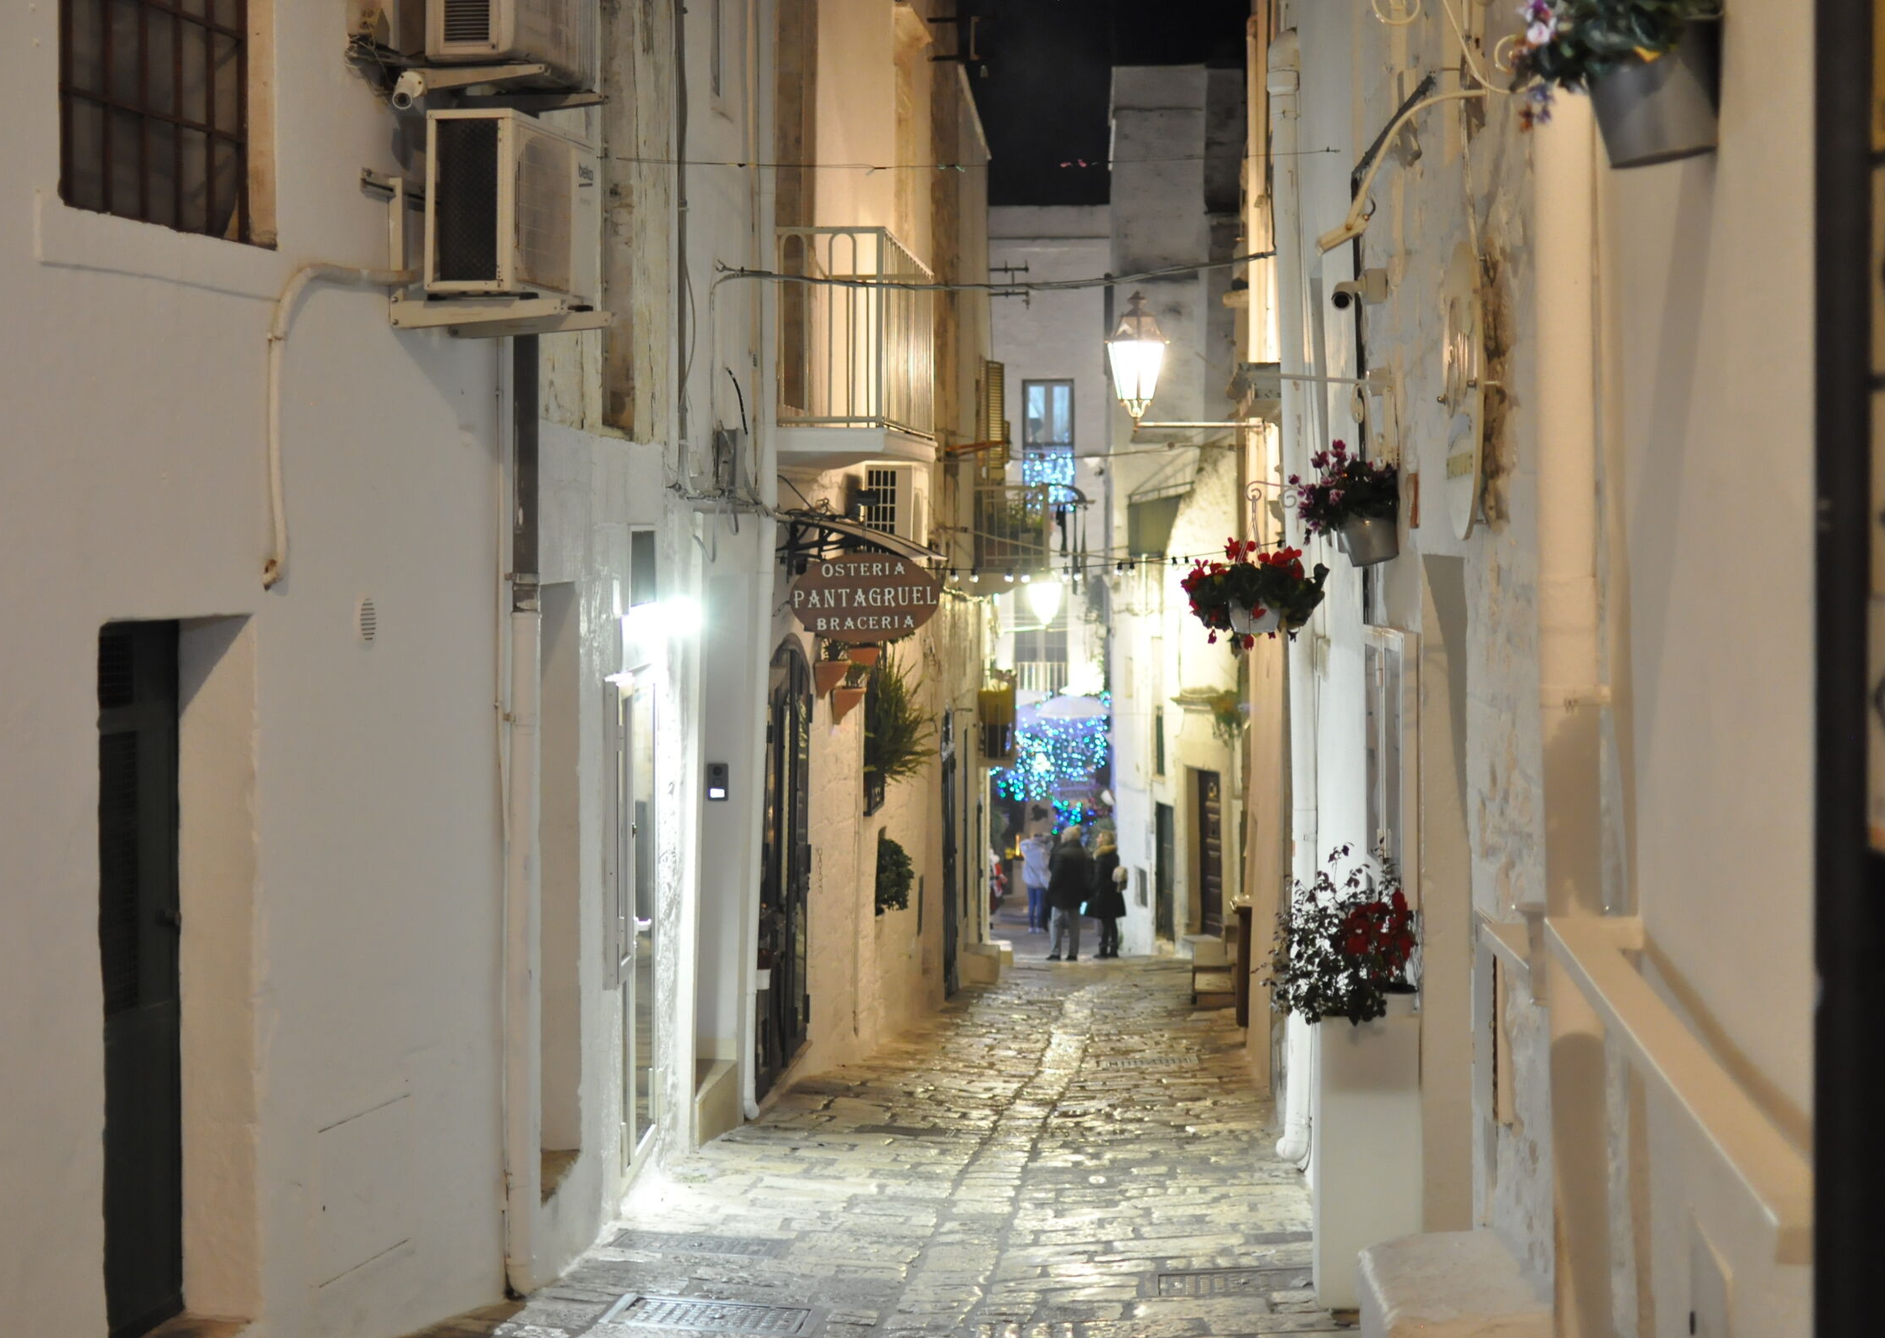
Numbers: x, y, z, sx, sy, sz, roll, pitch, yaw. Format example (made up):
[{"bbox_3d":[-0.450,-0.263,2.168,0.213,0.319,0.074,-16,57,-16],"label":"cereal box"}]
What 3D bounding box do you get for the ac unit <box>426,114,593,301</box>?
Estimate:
[{"bbox_3d":[-1.351,-1.432,9.183,0.280,0.550,0.720,1,2,14],"label":"ac unit"}]

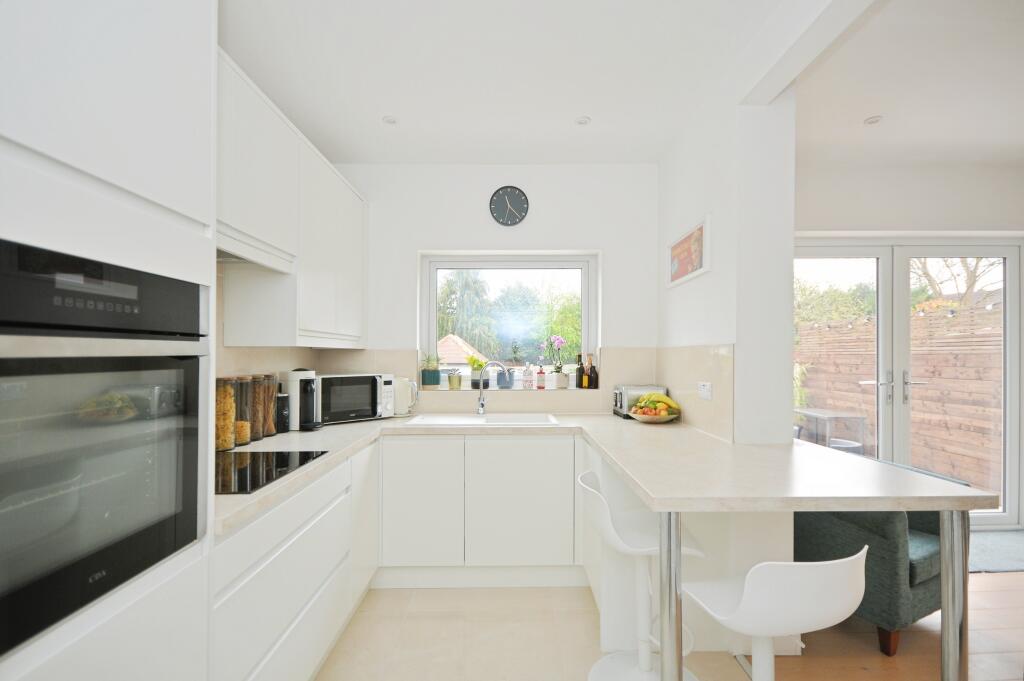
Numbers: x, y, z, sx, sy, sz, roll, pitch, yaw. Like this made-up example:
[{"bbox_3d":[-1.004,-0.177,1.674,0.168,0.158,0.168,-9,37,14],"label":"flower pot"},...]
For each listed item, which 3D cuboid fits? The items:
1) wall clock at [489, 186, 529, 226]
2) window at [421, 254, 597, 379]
[{"bbox_3d":[-0.020,-0.906,3.054,0.262,0.270,0.040,0,-1,0],"label":"wall clock"},{"bbox_3d":[-0.019,-0.142,3.220,1.240,0.930,0.080,0,-1,0],"label":"window"}]

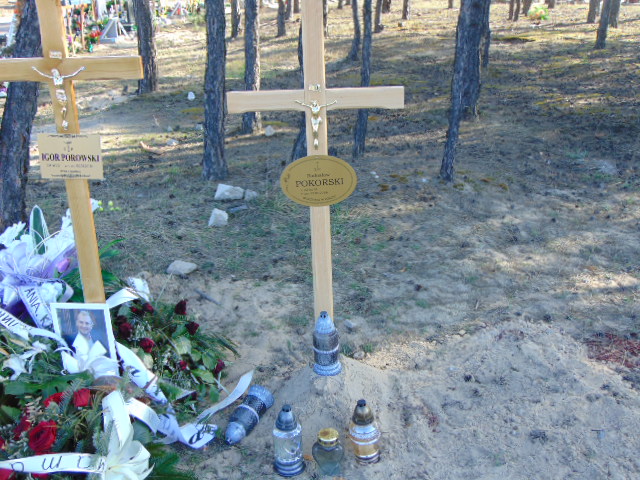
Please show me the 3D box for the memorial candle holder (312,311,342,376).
[{"bbox_3d":[0.027,0.371,2.637,0.104,0.233,0.104,-1,21,0],"label":"memorial candle holder"}]

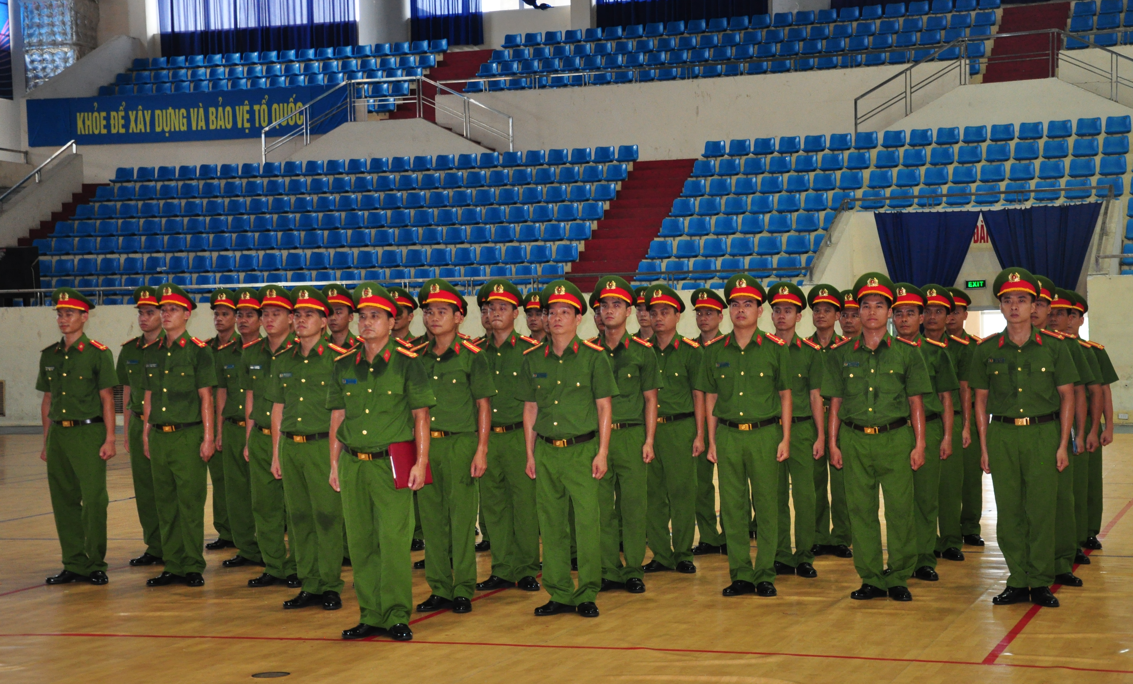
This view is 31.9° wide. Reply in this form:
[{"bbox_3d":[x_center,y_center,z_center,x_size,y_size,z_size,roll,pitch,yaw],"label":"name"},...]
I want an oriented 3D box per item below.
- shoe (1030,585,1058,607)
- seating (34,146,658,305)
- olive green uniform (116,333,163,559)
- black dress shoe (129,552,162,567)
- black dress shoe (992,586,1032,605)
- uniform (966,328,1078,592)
[{"bbox_3d":[2.534,1.329,10.469,0.103,0.102,0.280,-2,1,-5],"label":"shoe"},{"bbox_3d":[-4.650,-1.921,36.837,11.127,3.400,5.584,-1,0,19],"label":"seating"},{"bbox_3d":[-2.803,0.706,13.382,0.560,1.513,0.300,-1,0,20],"label":"olive green uniform"},{"bbox_3d":[-2.801,1.430,13.222,0.102,0.102,0.285,-1,0,43],"label":"black dress shoe"},{"bbox_3d":[2.424,1.370,10.892,0.285,0.102,0.102,-1,0,-45],"label":"black dress shoe"},{"bbox_3d":[2.441,0.621,10.550,0.570,1.384,0.280,-1,1,19],"label":"uniform"}]

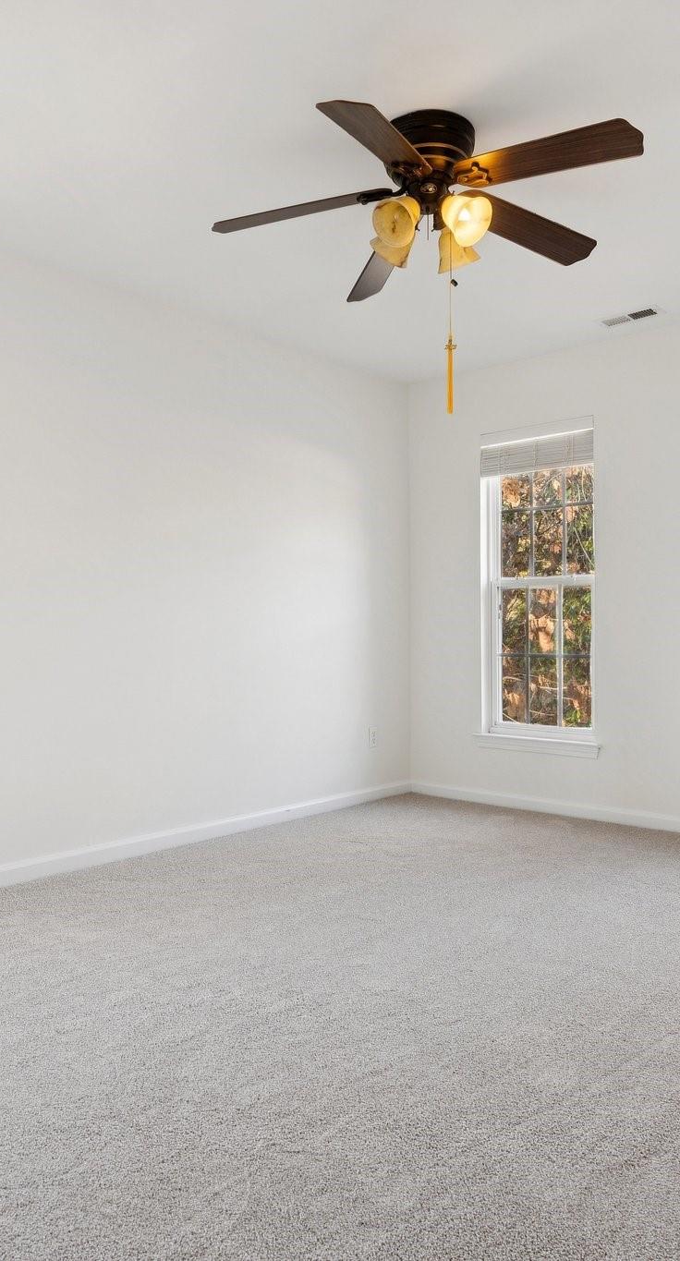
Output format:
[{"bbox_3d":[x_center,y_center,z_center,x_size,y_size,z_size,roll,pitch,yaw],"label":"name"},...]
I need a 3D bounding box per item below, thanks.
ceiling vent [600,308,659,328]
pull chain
[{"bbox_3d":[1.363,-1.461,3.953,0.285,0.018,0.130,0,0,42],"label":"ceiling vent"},{"bbox_3d":[0.334,-0.892,2.530,0.030,0.485,0.030,0,0,0],"label":"pull chain"}]

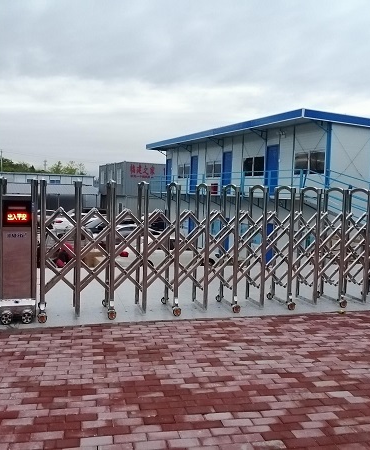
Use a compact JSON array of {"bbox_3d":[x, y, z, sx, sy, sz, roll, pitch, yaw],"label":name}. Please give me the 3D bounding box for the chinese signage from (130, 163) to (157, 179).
[{"bbox_3d":[-3.336,-4.282,36.193,2.200,1.170,0.100,-1,5,-25],"label":"chinese signage"}]

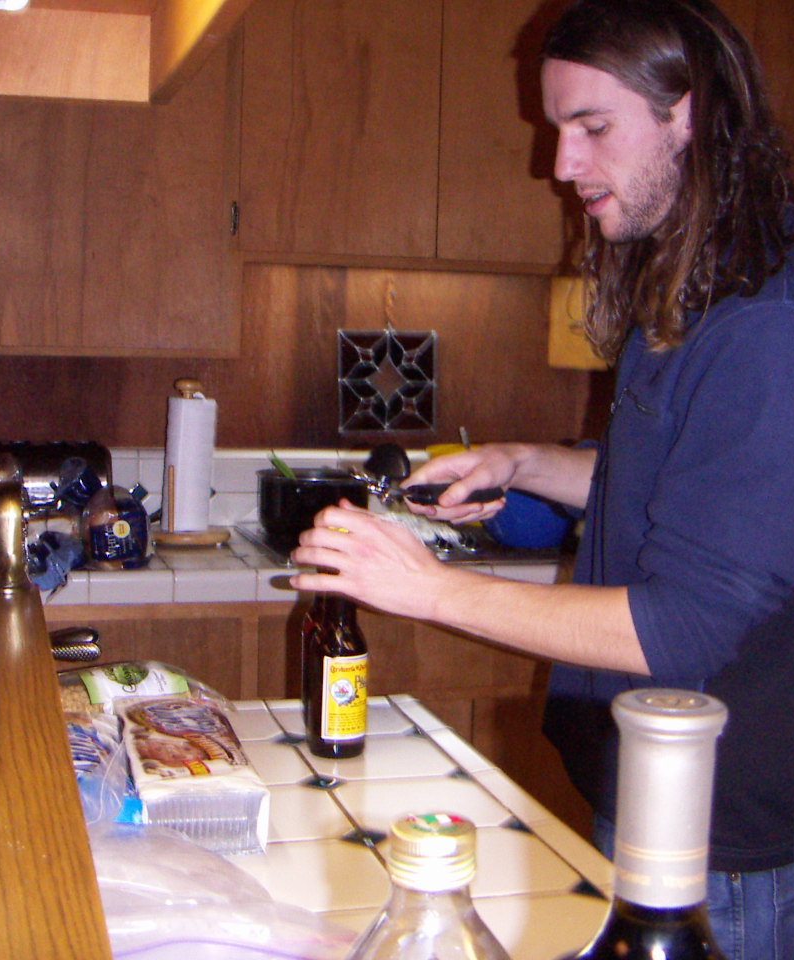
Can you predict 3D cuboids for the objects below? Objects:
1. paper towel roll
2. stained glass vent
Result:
[{"bbox_3d":[-0.434,-0.038,2.800,0.105,0.288,0.105,1,6,-17],"label":"paper towel roll"},{"bbox_3d":[-0.021,-0.229,3.060,0.234,0.234,0.020,0,6,-17],"label":"stained glass vent"}]

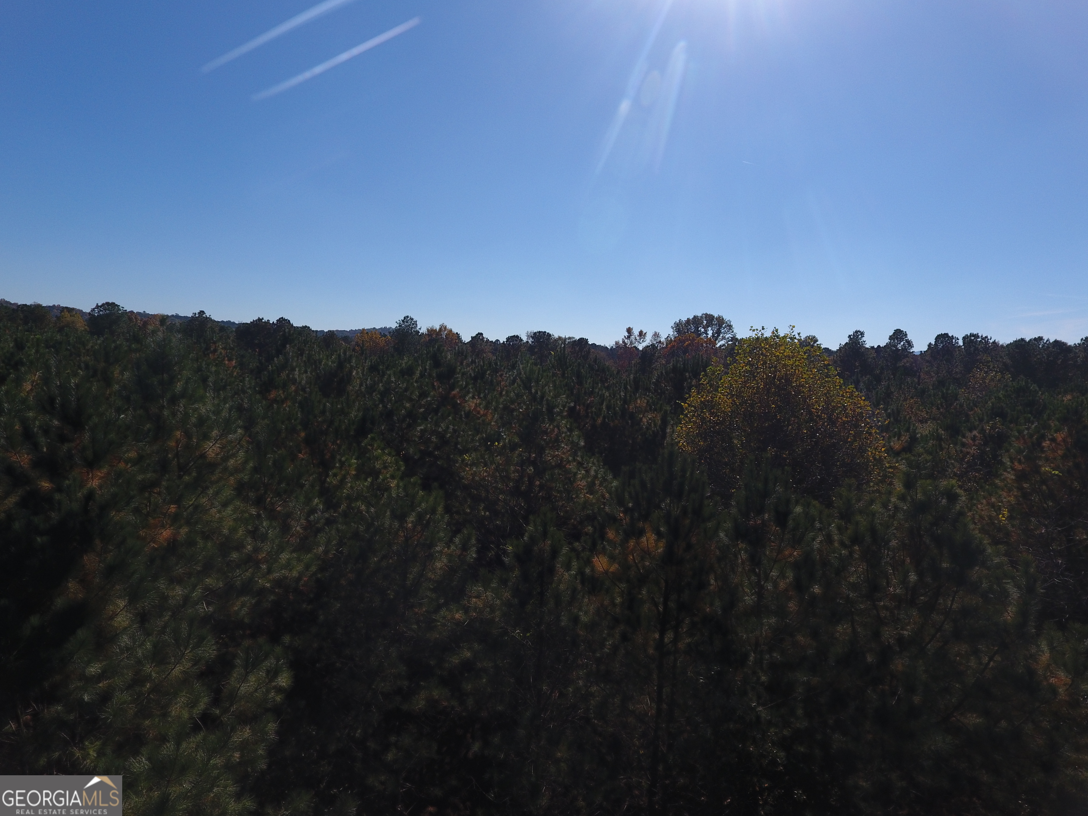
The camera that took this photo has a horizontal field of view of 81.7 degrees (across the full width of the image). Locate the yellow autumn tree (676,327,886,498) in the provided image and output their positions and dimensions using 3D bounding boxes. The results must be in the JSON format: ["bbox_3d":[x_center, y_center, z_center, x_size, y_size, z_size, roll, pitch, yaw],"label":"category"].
[{"bbox_3d":[8.300,1.700,22.200,7.200,9.000,7.000,0,6,0],"label":"yellow autumn tree"}]

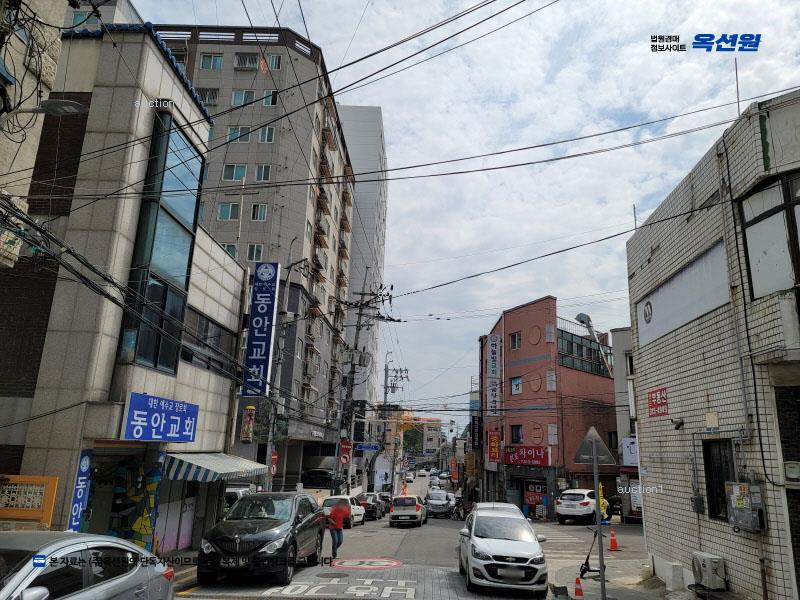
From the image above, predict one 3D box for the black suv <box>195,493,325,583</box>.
[{"bbox_3d":[-2.983,5.234,13.057,1.880,1.735,4.450,0,-17,4],"label":"black suv"}]

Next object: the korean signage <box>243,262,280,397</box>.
[{"bbox_3d":[-4.808,1.026,20.100,0.800,4.720,0.270,1,-14,4],"label":"korean signage"}]

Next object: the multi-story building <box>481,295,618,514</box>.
[{"bbox_3d":[10.008,7.646,39.430,8.200,12.500,12.000,7,-15,-19],"label":"multi-story building"}]

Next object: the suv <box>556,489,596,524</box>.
[{"bbox_3d":[9.600,10.730,30.150,1.840,1.660,4.430,-7,-17,31],"label":"suv"}]

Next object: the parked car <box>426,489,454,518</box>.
[{"bbox_3d":[2.925,15.174,43.000,1.730,1.720,4.000,0,-17,4],"label":"parked car"}]

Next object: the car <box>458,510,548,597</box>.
[{"bbox_3d":[2.230,5.490,12.790,1.630,1.490,3.600,1,-18,3],"label":"car"}]

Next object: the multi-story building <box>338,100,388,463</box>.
[{"bbox_3d":[-9.305,-0.074,66.998,13.000,42.500,13.500,2,-14,2],"label":"multi-story building"}]

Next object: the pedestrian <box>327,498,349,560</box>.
[{"bbox_3d":[-1.694,6.320,15.912,0.580,1.620,0.450,9,-16,-24],"label":"pedestrian"}]

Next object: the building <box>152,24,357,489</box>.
[{"bbox_3d":[-13.551,-1.226,47.281,15.000,31.900,21.600,2,-14,3],"label":"building"}]

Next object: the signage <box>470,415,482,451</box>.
[{"bbox_3d":[6.239,10.843,47.000,0.700,2.660,0.250,1,-14,4],"label":"signage"}]

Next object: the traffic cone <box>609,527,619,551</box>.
[{"bbox_3d":[6.761,7.547,18.281,0.370,0.670,0.370,1,-14,5],"label":"traffic cone"}]

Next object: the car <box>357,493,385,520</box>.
[{"bbox_3d":[-2.177,12.637,35.357,1.810,1.460,4.600,1,-17,3],"label":"car"}]

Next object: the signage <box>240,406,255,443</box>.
[{"bbox_3d":[-5.643,4.570,21.380,0.450,1.360,0.200,2,-14,3],"label":"signage"}]

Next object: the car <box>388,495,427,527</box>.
[{"bbox_3d":[0.478,10.833,29.754,1.595,1.485,3.600,-2,-18,8],"label":"car"}]

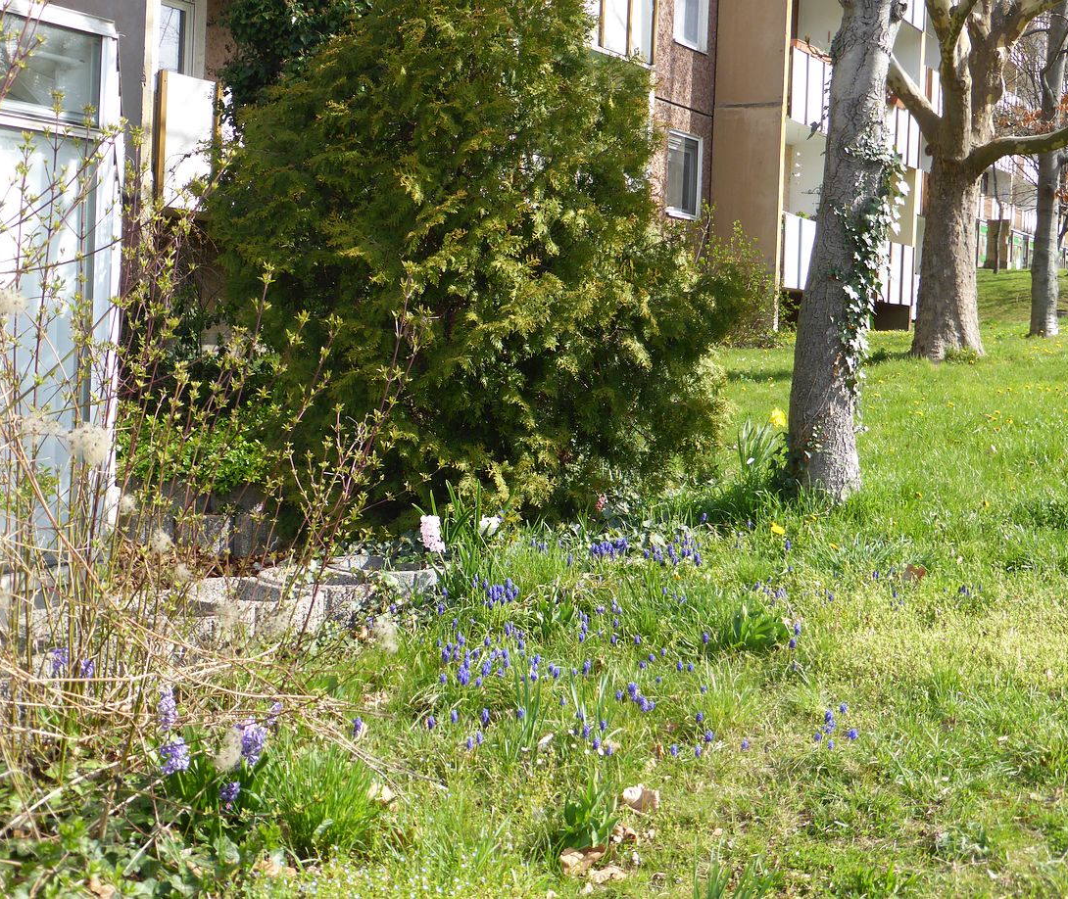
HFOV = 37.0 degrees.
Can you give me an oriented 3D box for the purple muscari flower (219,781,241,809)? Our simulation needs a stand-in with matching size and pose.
[{"bbox_3d":[-0.716,0.813,3.750,0.047,0.064,0.047,2,1,0],"label":"purple muscari flower"}]

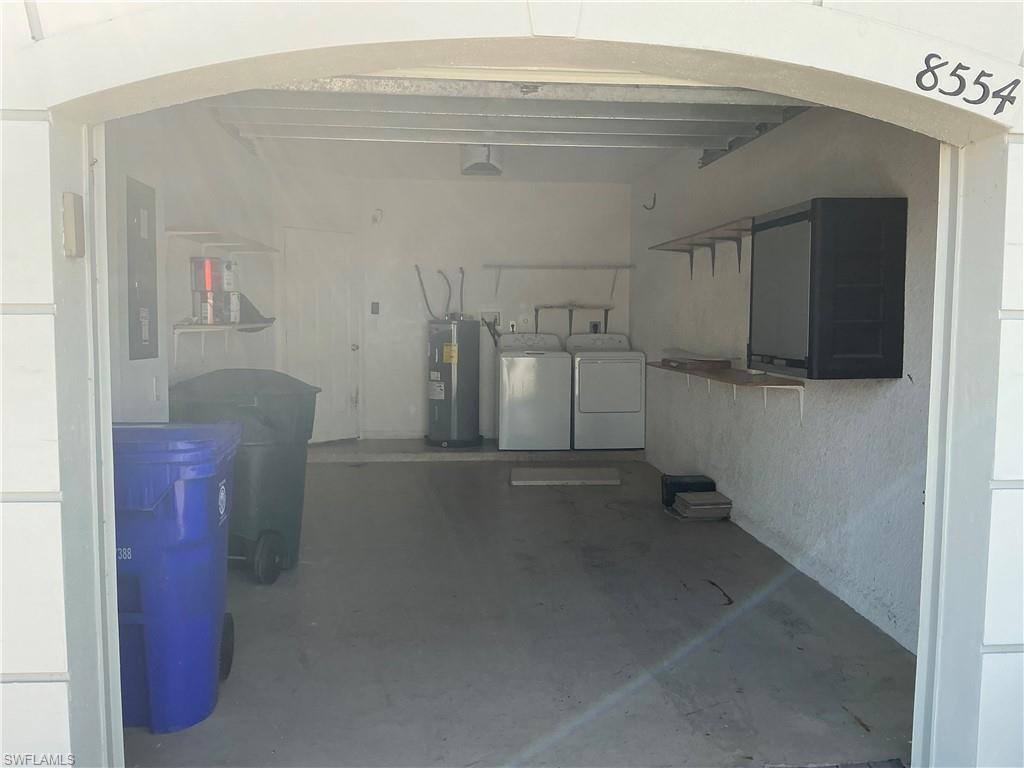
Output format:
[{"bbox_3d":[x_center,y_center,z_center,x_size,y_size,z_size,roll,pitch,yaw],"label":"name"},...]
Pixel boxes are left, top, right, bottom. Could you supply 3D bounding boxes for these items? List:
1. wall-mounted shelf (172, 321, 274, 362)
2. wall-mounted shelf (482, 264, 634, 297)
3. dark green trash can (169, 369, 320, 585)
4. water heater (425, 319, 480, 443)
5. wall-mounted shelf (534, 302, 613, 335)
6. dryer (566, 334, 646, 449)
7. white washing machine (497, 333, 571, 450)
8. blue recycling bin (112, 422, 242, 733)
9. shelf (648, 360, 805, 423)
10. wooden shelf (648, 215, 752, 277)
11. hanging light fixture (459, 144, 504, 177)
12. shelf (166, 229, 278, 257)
[{"bbox_3d":[-1.897,-0.291,5.615,0.330,0.235,1.360,0,5,-4],"label":"wall-mounted shelf"},{"bbox_3d":[0.455,-1.055,8.416,1.560,0.320,0.300,0,5,-4],"label":"wall-mounted shelf"},{"bbox_3d":[-1.402,0.458,4.432,0.600,1.060,0.750,1,5,7],"label":"dark green trash can"},{"bbox_3d":[-0.574,-0.028,8.274,0.530,1.256,0.530,0,5,0],"label":"water heater"},{"bbox_3d":[0.626,-0.678,8.478,0.810,0.280,0.260,0,5,-4],"label":"wall-mounted shelf"},{"bbox_3d":[0.913,0.060,8.266,0.686,1.096,0.700,0,5,-4],"label":"dryer"},{"bbox_3d":[0.201,0.059,8.205,0.688,1.101,0.680,0,5,-4],"label":"white washing machine"},{"bbox_3d":[-1.300,0.623,2.924,0.610,0.970,0.740,-1,5,-14],"label":"blue recycling bin"},{"bbox_3d":[1.304,0.022,5.470,0.335,0.225,2.210,0,5,-4],"label":"shelf"},{"bbox_3d":[1.309,-0.865,5.555,0.310,0.250,2.100,0,5,-4],"label":"wooden shelf"},{"bbox_3d":[-0.199,-1.508,5.513,0.275,0.185,0.330,0,5,-4],"label":"hanging light fixture"},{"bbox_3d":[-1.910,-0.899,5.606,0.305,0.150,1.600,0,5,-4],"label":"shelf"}]

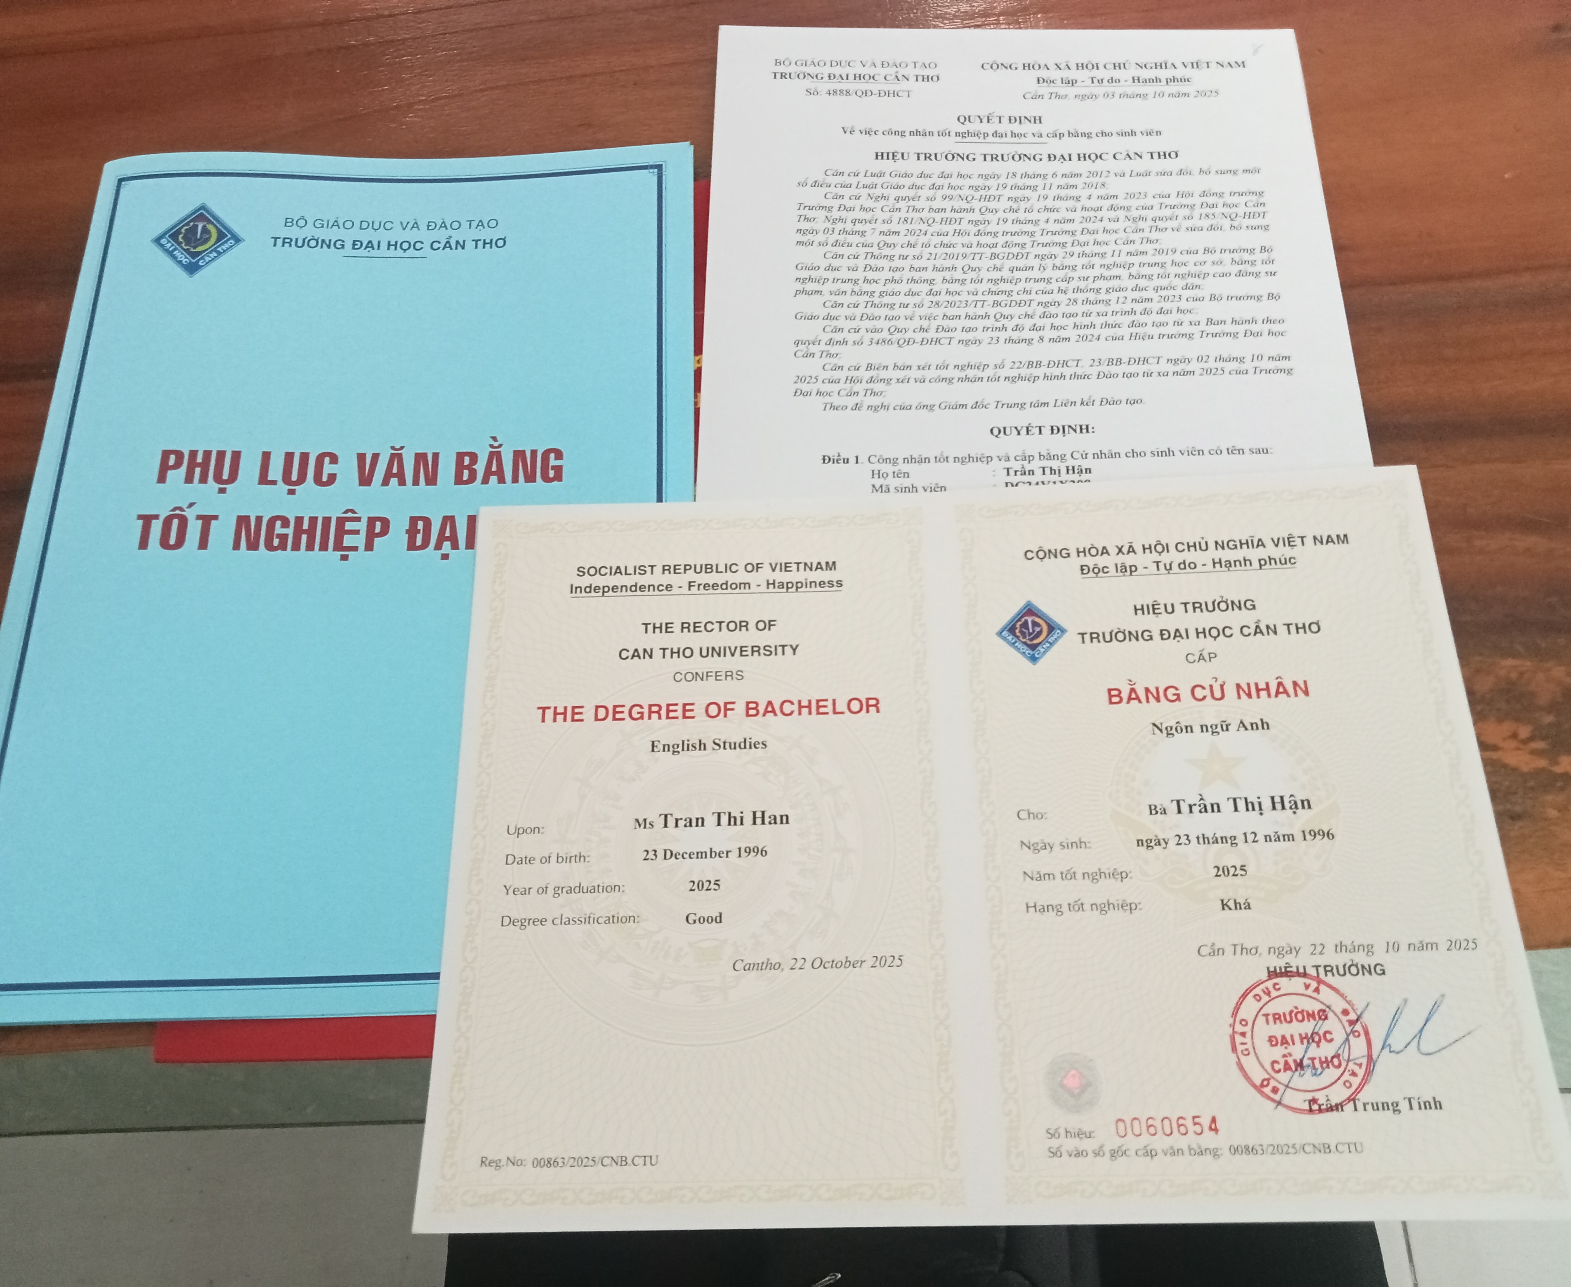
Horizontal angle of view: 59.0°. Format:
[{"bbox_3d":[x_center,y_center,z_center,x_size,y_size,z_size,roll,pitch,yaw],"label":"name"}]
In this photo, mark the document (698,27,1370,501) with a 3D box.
[{"bbox_3d":[0.078,-0.090,0.447,0.210,0.004,0.297,1,66,1],"label":"document"}]

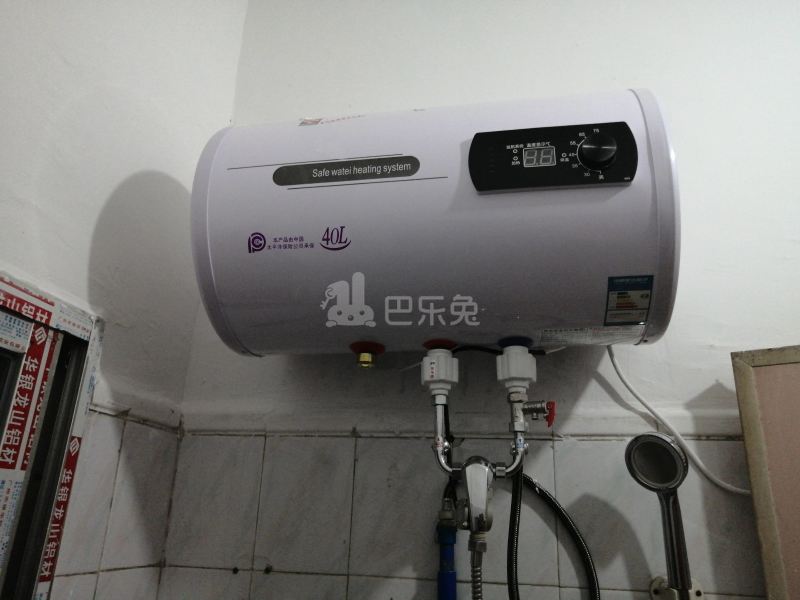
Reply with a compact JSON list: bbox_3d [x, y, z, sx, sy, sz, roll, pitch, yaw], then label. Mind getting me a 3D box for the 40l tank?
[{"bbox_3d":[0.051,-0.098,0.854,0.572,0.340,0.348,-2,-20,10],"label":"40l tank"}]

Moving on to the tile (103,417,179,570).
[{"bbox_3d":[-0.388,0.294,0.904,0.009,0.200,0.150,-2,-20,11],"label":"tile"}]

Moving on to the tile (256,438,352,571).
[{"bbox_3d":[-0.145,0.315,0.936,0.150,0.200,0.009,-2,-20,11],"label":"tile"}]

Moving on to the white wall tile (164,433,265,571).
[{"bbox_3d":[-0.294,0.319,0.964,0.150,0.200,0.009,-2,-20,11],"label":"white wall tile"}]

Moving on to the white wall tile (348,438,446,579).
[{"bbox_3d":[0.003,0.310,0.908,0.150,0.200,0.009,-2,-20,11],"label":"white wall tile"}]

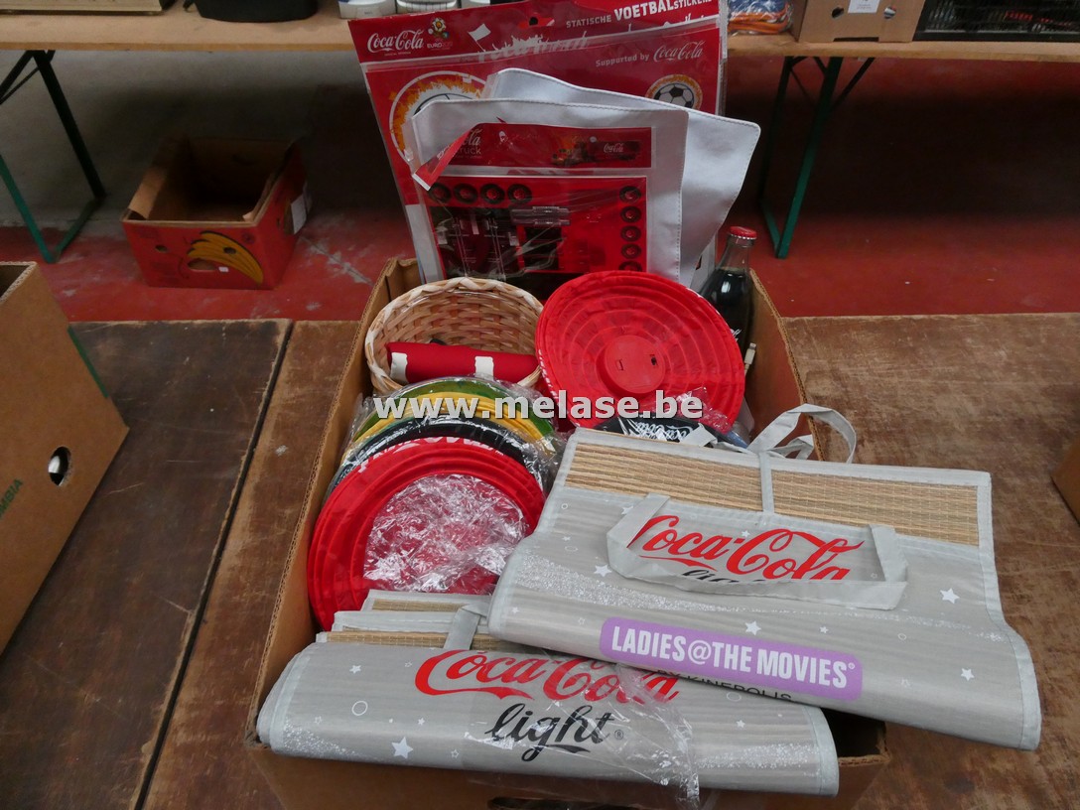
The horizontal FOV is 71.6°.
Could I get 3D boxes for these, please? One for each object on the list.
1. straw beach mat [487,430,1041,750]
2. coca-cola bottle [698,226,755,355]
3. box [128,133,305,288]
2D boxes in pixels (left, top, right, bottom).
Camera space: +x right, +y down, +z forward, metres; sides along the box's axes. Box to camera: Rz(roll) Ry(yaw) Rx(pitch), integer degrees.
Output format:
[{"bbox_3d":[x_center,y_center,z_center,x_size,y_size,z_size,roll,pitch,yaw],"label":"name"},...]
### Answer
[{"bbox_3d":[0.165,0.112,0.586,0.354,0.050,0.233,6,46,17],"label":"straw beach mat"},{"bbox_3d":[0.208,-0.098,0.844,0.060,0.208,0.060,3,34,-1],"label":"coca-cola bottle"},{"bbox_3d":[-1.064,-0.655,2.531,0.400,0.240,0.536,1,46,-2],"label":"box"}]

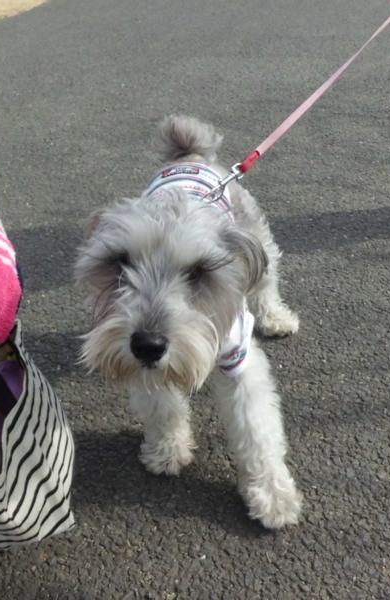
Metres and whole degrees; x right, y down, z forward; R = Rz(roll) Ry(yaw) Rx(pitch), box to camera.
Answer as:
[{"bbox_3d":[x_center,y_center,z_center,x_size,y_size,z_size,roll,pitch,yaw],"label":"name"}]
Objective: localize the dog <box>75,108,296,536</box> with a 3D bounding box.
[{"bbox_3d":[0.025,-0.012,0.875,0.250,0.420,0.550,4,33,6],"label":"dog"}]

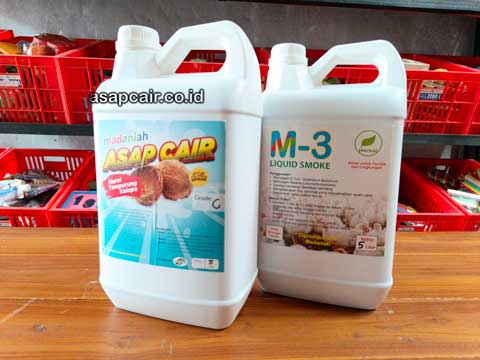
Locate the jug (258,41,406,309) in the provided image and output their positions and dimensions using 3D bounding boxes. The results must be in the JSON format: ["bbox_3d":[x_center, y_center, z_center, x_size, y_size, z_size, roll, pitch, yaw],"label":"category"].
[{"bbox_3d":[0.116,-0.012,0.433,0.182,0.334,0.127,4,8,19],"label":"jug"}]

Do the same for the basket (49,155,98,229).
[{"bbox_3d":[-0.396,0.085,1.104,0.295,0.207,0.374,1,29,-4],"label":"basket"}]

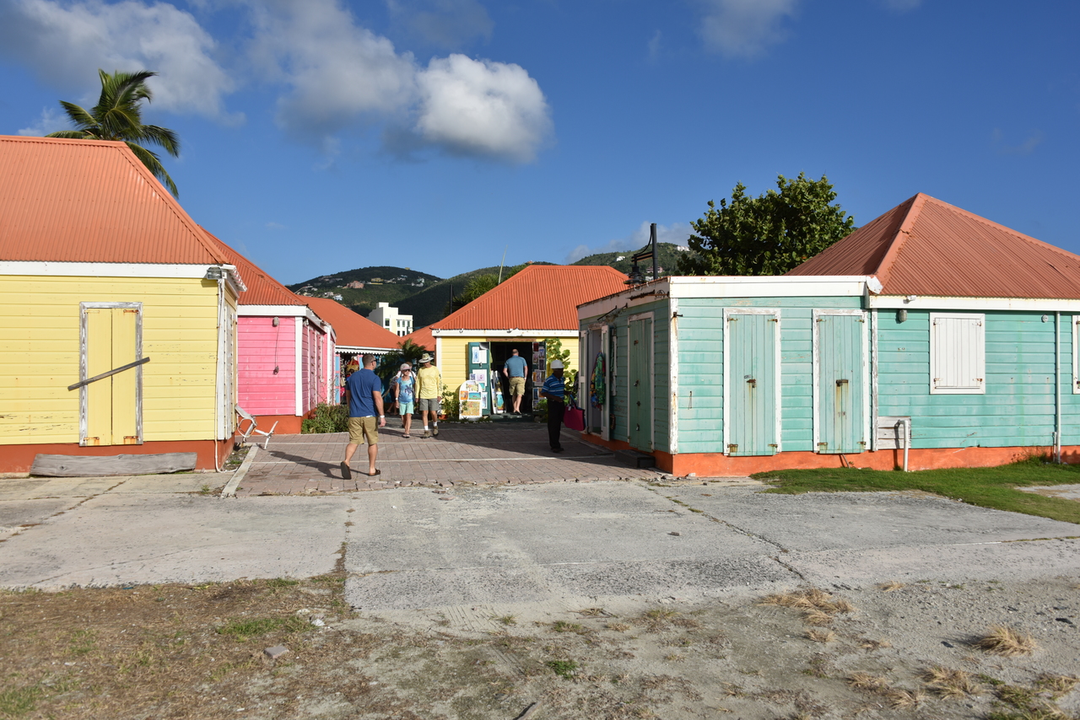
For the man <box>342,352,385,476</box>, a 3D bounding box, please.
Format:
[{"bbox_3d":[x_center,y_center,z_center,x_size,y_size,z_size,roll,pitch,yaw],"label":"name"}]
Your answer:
[{"bbox_3d":[-2.567,0.815,12.200,0.550,1.780,0.500,-1,-1,27],"label":"man"}]

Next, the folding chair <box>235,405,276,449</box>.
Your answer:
[{"bbox_3d":[-5.330,1.270,15.800,0.700,0.830,0.600,0,-1,-10],"label":"folding chair"}]

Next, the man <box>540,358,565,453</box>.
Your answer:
[{"bbox_3d":[0.243,0.854,15.700,0.360,1.720,0.480,-1,-1,35],"label":"man"}]

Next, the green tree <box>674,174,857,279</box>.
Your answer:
[{"bbox_3d":[6.720,-1.900,25.000,5.600,7.200,5.400,0,-1,0],"label":"green tree"}]

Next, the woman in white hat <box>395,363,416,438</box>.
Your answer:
[{"bbox_3d":[-2.870,0.868,18.000,0.450,1.590,0.340,0,-1,-12],"label":"woman in white hat"}]

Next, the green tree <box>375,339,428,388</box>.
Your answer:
[{"bbox_3d":[-4.130,0.510,25.000,1.700,2.200,1.700,0,-1,0],"label":"green tree"}]

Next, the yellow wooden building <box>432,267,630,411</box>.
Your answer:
[{"bbox_3d":[0.880,-0.625,27.200,9.000,4.800,6.600,0,-1,-9],"label":"yellow wooden building"}]

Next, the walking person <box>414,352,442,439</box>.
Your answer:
[{"bbox_3d":[-2.360,0.768,17.900,0.580,1.810,0.400,0,-1,0],"label":"walking person"}]

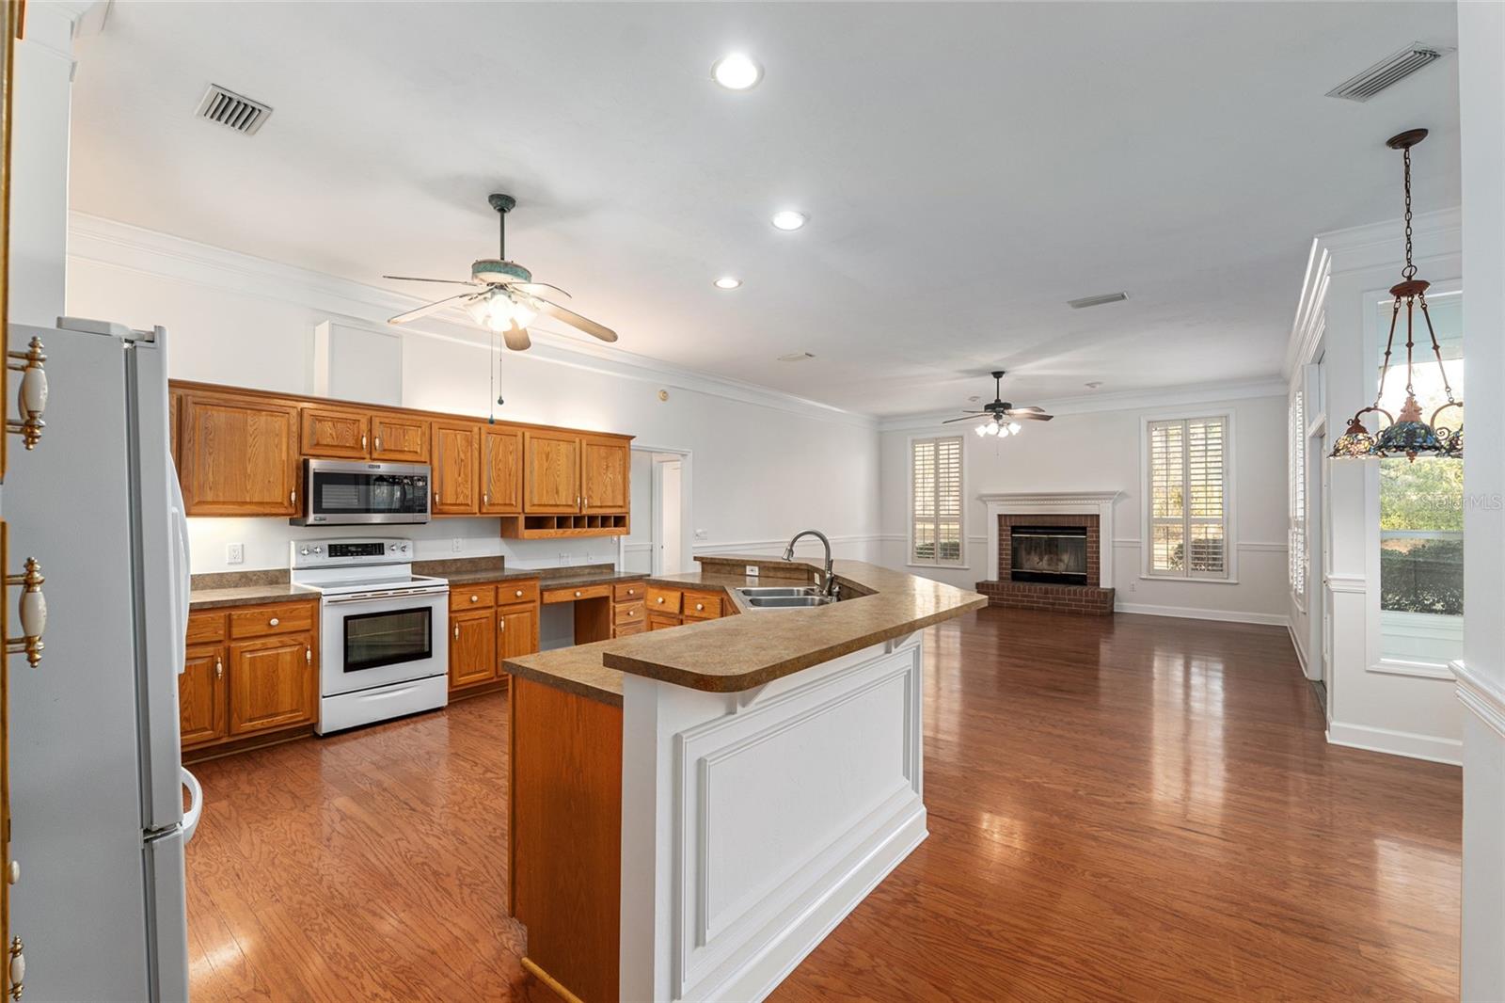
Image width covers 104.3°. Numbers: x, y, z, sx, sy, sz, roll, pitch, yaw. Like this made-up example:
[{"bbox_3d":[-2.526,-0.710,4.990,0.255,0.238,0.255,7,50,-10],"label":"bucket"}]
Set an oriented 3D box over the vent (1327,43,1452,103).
[{"bbox_3d":[2.385,-1.597,2.195,0.189,0.030,0.279,0,-1,-10],"label":"vent"}]

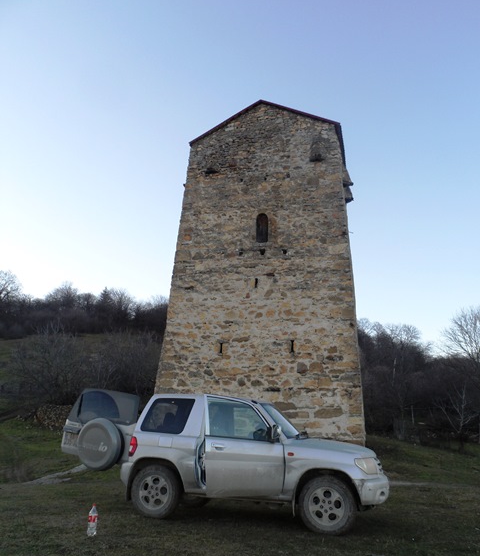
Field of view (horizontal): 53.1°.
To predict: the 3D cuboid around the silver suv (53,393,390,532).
[{"bbox_3d":[-0.281,2.604,7.133,4.630,1.700,1.800,-3,-19,15],"label":"silver suv"}]

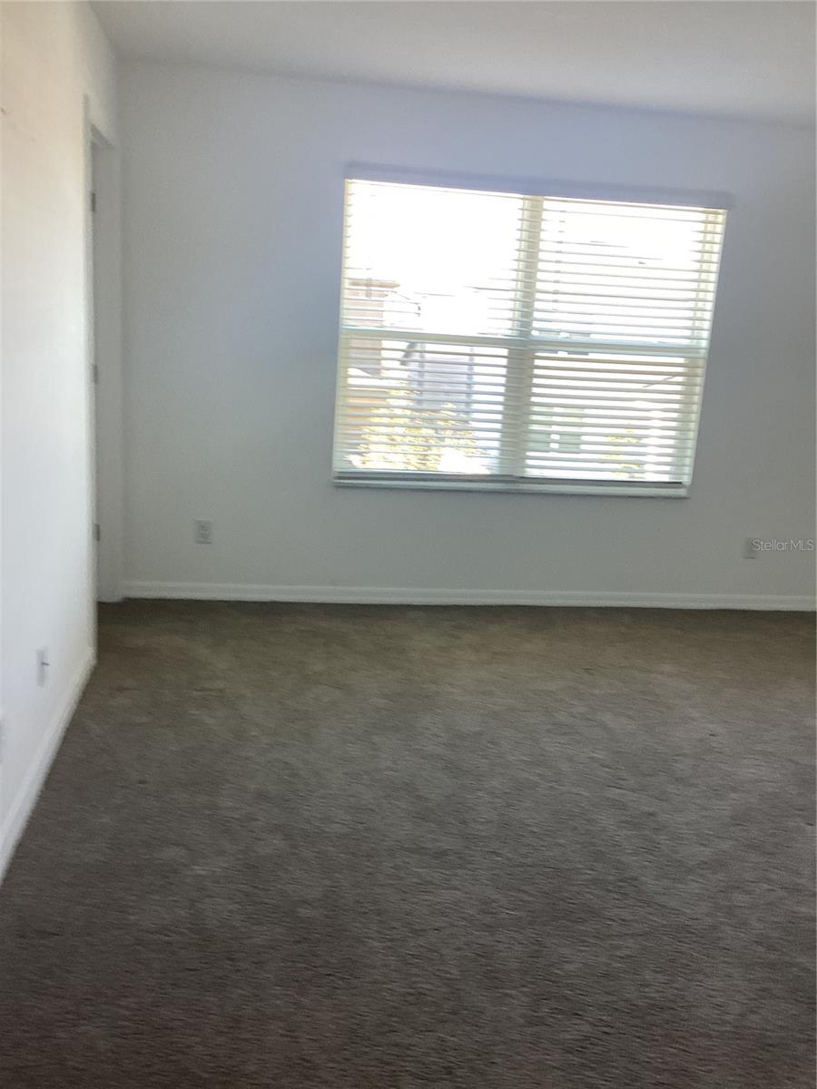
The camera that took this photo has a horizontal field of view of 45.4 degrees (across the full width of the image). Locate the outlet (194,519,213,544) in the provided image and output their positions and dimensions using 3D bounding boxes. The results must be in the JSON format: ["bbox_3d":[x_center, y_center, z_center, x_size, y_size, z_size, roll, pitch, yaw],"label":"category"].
[{"bbox_3d":[-0.998,-0.058,4.758,0.074,0.117,0.012,1,14,-9],"label":"outlet"}]

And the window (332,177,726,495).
[{"bbox_3d":[0.586,-0.969,4.785,1.860,1.430,0.100,1,14,-9],"label":"window"}]

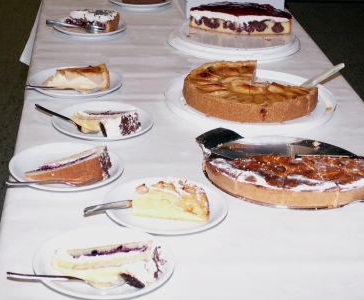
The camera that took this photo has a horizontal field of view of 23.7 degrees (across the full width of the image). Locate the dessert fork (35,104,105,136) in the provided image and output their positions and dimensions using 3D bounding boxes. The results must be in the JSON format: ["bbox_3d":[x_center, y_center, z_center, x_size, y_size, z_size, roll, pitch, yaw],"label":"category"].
[{"bbox_3d":[-0.212,-0.057,1.616,0.142,0.015,0.021,22,28,16],"label":"dessert fork"}]

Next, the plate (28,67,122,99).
[{"bbox_3d":[-0.224,-0.137,1.816,0.191,0.021,0.191,4,24,-2],"label":"plate"}]

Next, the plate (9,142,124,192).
[{"bbox_3d":[-0.192,0.034,1.440,0.191,0.021,0.191,4,24,-2],"label":"plate"}]

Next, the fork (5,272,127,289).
[{"bbox_3d":[-0.152,0.170,1.136,0.154,0.016,0.021,6,24,-6],"label":"fork"}]

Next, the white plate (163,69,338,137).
[{"bbox_3d":[0.136,-0.098,1.756,0.343,0.023,0.343,1,25,-1],"label":"white plate"}]

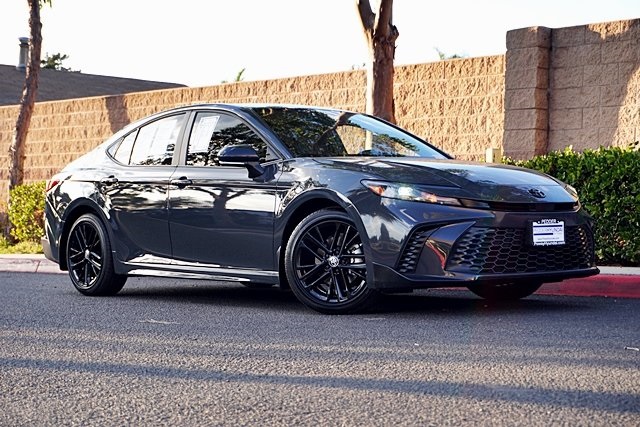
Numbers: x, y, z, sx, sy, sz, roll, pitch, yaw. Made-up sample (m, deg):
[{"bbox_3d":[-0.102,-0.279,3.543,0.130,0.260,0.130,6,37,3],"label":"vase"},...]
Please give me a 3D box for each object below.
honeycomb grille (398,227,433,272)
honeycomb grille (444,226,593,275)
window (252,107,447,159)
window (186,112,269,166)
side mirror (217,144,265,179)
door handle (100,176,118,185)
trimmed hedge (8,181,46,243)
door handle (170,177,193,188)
[{"bbox_3d":[0.557,0.217,6.931,0.170,0.250,0.140,-1,0,-21],"label":"honeycomb grille"},{"bbox_3d":[1.279,0.230,7.322,1.290,0.275,0.180,-1,0,-41],"label":"honeycomb grille"},{"bbox_3d":[0.186,-0.565,8.557,1.400,0.120,0.850,-1,28,-41],"label":"window"},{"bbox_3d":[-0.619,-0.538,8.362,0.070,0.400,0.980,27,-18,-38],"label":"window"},{"bbox_3d":[-0.529,-0.348,7.954,0.250,0.215,0.190,-1,0,-41],"label":"side mirror"},{"bbox_3d":[-1.634,-0.256,9.261,0.060,0.070,0.250,-1,0,-41],"label":"door handle"},{"bbox_3d":[-3.780,-0.020,17.000,1.200,0.920,0.800,-1,0,43],"label":"trimmed hedge"},{"bbox_3d":[-0.989,-0.223,8.526,0.060,0.075,0.255,-1,0,-41],"label":"door handle"}]

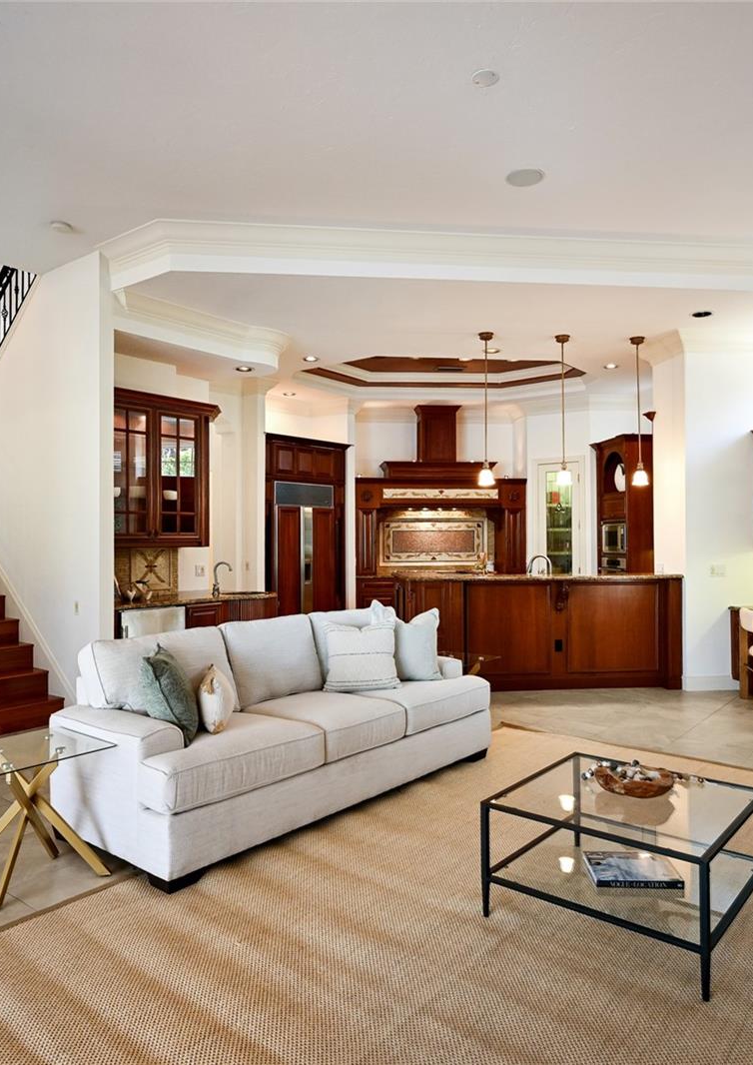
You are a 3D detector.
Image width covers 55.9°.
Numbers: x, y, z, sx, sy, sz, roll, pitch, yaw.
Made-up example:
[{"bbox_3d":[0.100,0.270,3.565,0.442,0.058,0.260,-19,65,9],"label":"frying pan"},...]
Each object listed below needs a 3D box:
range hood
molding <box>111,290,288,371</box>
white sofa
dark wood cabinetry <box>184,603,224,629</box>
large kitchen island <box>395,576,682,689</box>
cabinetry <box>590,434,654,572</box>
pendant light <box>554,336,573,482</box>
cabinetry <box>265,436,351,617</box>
[{"bbox_3d":[0.879,-1.260,10.100,1.720,1.090,0.500,0,0,-5],"label":"range hood"},{"bbox_3d":[-1.407,-1.620,5.831,0.220,0.280,1.700,-1,-1,39],"label":"molding"},{"bbox_3d":[-0.427,0.978,3.997,1.000,0.920,2.327,-1,-1,41],"label":"white sofa"},{"bbox_3d":[-1.740,1.065,6.460,0.580,0.880,0.430,0,-1,39],"label":"dark wood cabinetry"},{"bbox_3d":[1.505,0.927,7.010,2.700,1.070,1.100,0,-1,0],"label":"large kitchen island"},{"bbox_3d":[3.091,0.200,8.398,0.700,2.540,0.900,0,-1,0],"label":"cabinetry"},{"bbox_3d":[1.794,-1.177,6.800,0.170,1.445,0.170,0,0,-5],"label":"pendant light"},{"bbox_3d":[-1.140,0.158,9.480,0.650,2.740,1.420,0,-1,40],"label":"cabinetry"}]

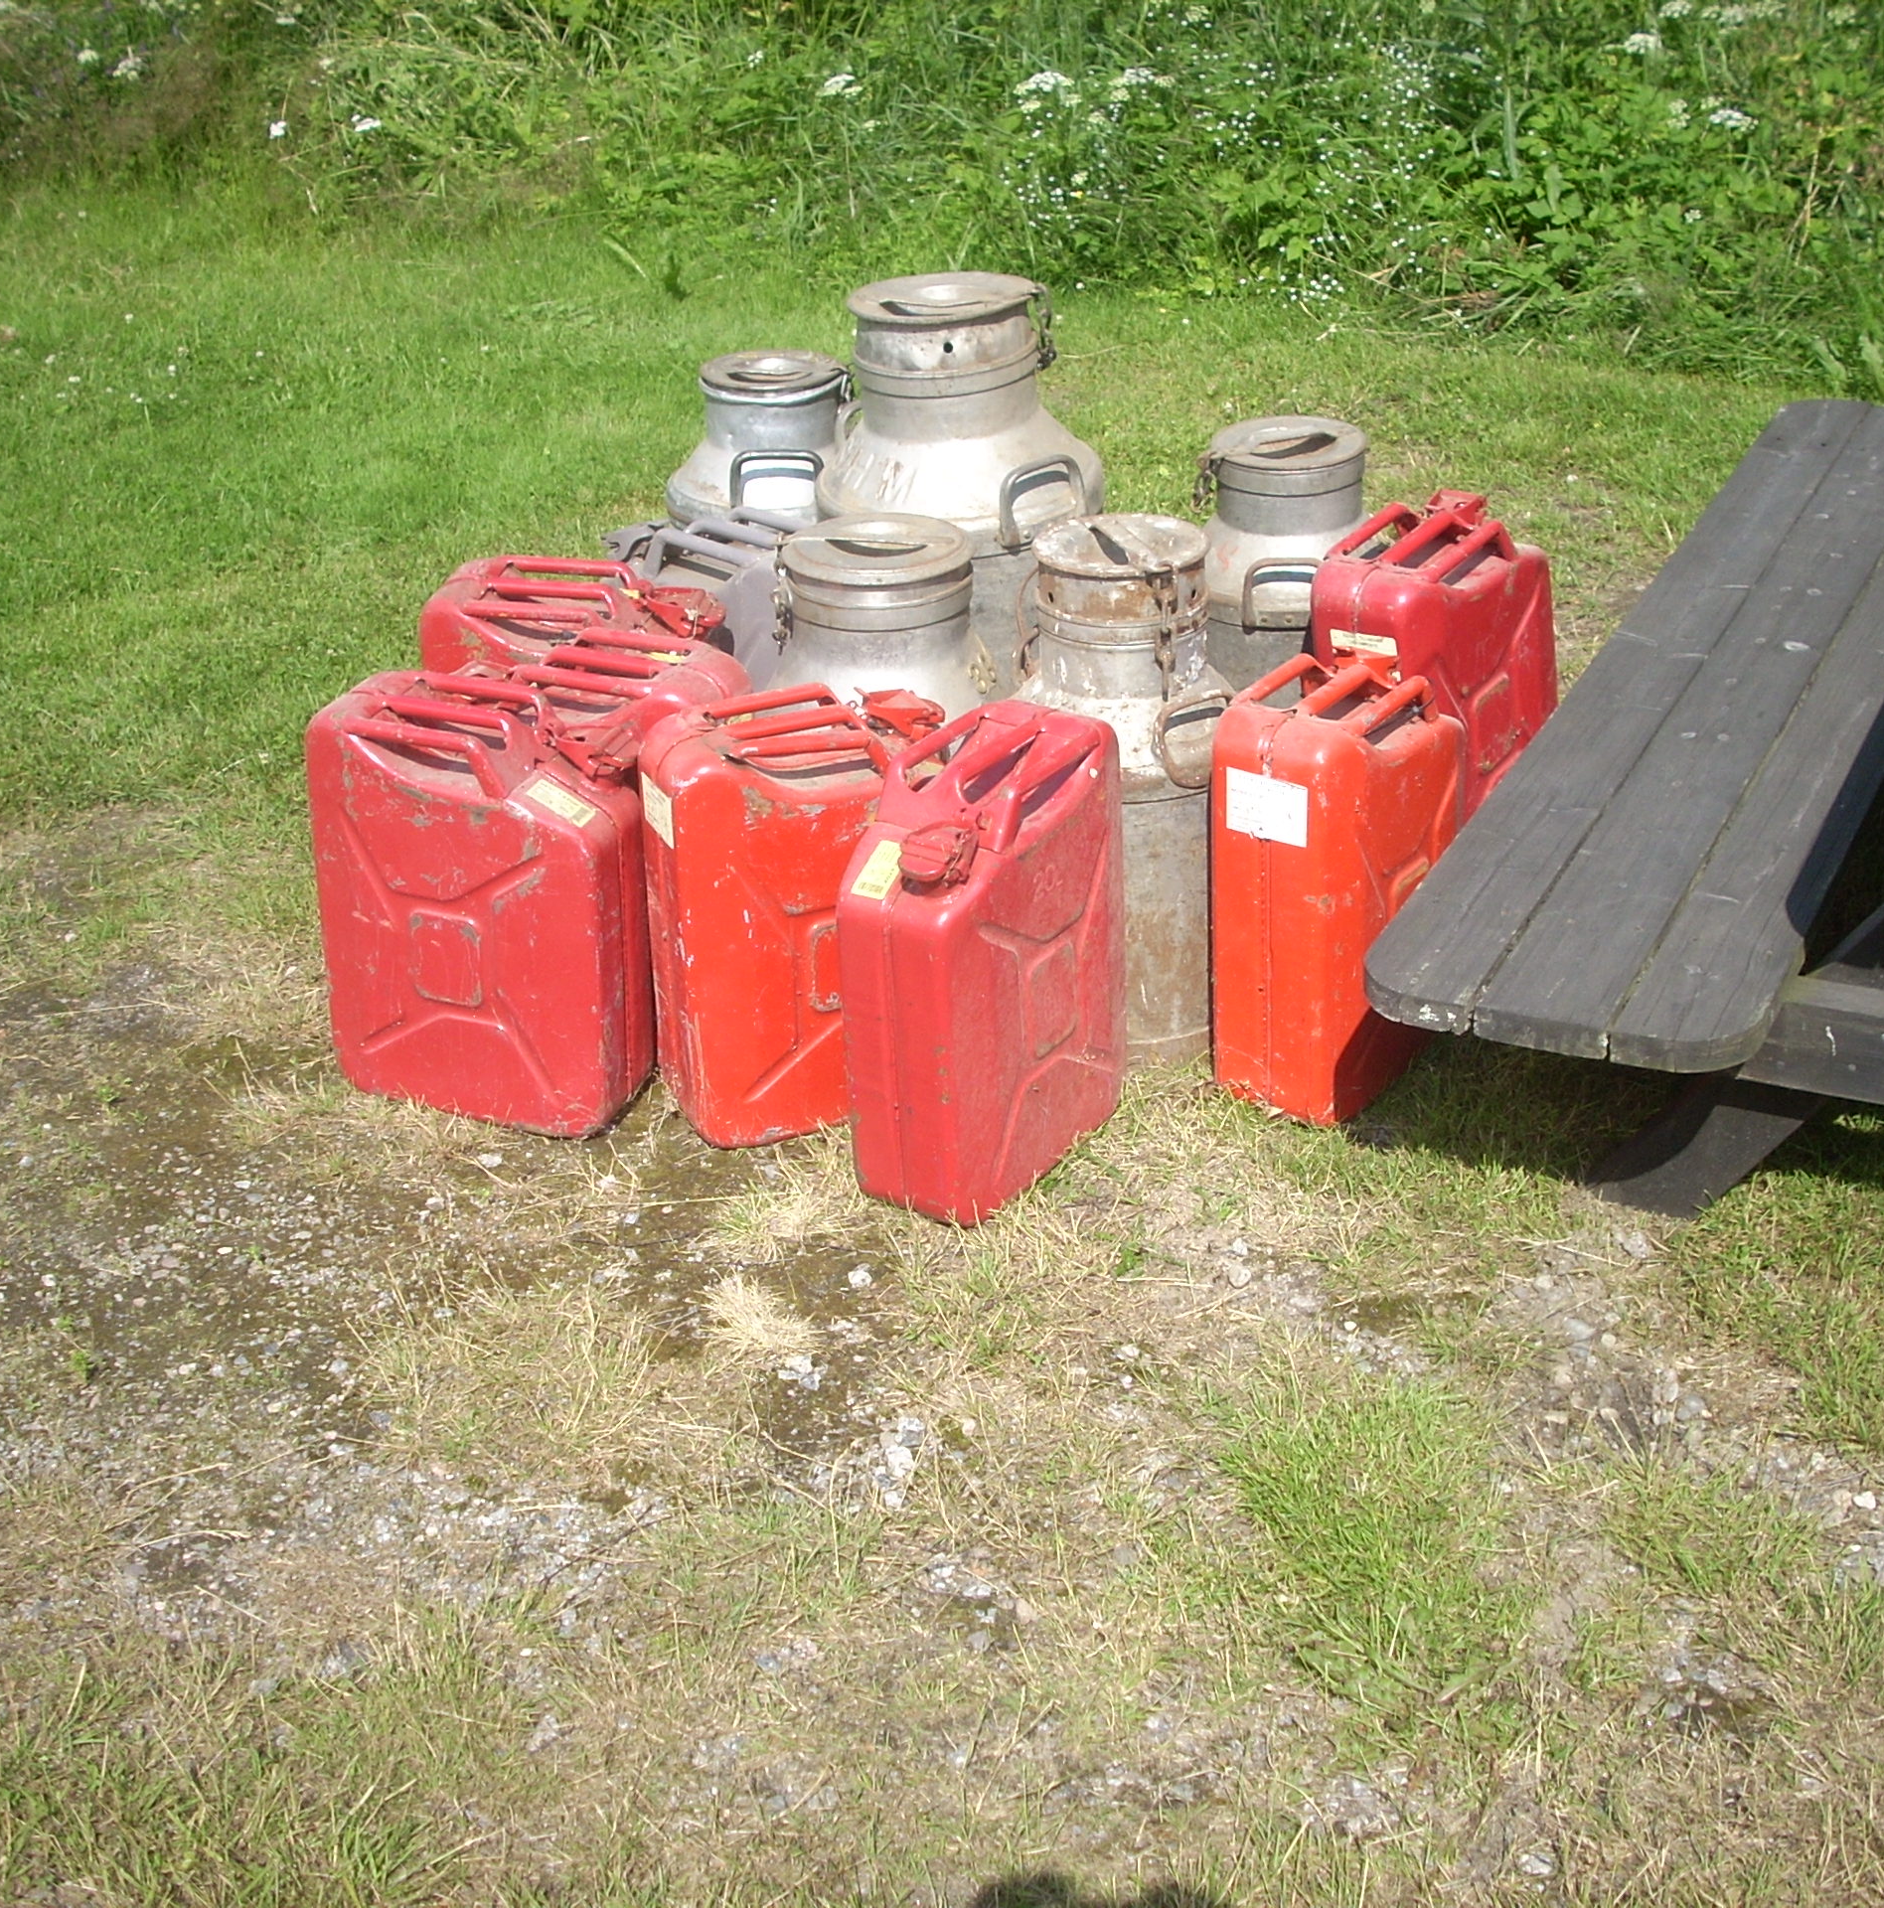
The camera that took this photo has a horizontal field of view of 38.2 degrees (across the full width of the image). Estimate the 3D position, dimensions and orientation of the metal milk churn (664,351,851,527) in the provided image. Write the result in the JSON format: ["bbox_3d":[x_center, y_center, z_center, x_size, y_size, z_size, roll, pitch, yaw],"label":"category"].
[{"bbox_3d":[-0.226,-0.583,3.956,0.310,0.550,0.310,-2,26,1],"label":"metal milk churn"}]

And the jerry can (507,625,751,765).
[{"bbox_3d":[-0.380,-0.129,3.140,0.345,0.466,0.165,9,28,20],"label":"jerry can"}]

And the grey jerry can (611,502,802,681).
[{"bbox_3d":[-0.262,-0.338,3.560,0.345,0.466,0.165,20,34,36],"label":"grey jerry can"}]

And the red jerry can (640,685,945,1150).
[{"bbox_3d":[-0.138,-0.048,2.966,0.345,0.466,0.165,-13,28,-19],"label":"red jerry can"}]

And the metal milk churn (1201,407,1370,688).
[{"bbox_3d":[0.470,-0.453,3.693,0.285,0.515,0.285,-2,26,1],"label":"metal milk churn"}]

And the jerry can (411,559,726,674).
[{"bbox_3d":[-0.456,-0.244,3.379,0.345,0.466,0.165,3,28,8],"label":"jerry can"}]

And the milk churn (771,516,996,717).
[{"bbox_3d":[-0.065,-0.236,3.252,0.295,0.535,0.295,-2,26,1],"label":"milk churn"}]

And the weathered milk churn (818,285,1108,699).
[{"bbox_3d":[0.018,-0.552,3.709,0.380,0.700,0.380,-2,26,1],"label":"weathered milk churn"}]

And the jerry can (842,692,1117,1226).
[{"bbox_3d":[0.049,0.005,2.832,0.165,0.466,0.345,12,29,29],"label":"jerry can"}]

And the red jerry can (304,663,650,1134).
[{"bbox_3d":[-0.503,-0.055,2.984,0.345,0.466,0.165,10,27,21],"label":"red jerry can"}]

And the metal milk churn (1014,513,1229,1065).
[{"bbox_3d":[0.206,-0.187,3.079,0.264,0.587,0.264,-2,26,1],"label":"metal milk churn"}]

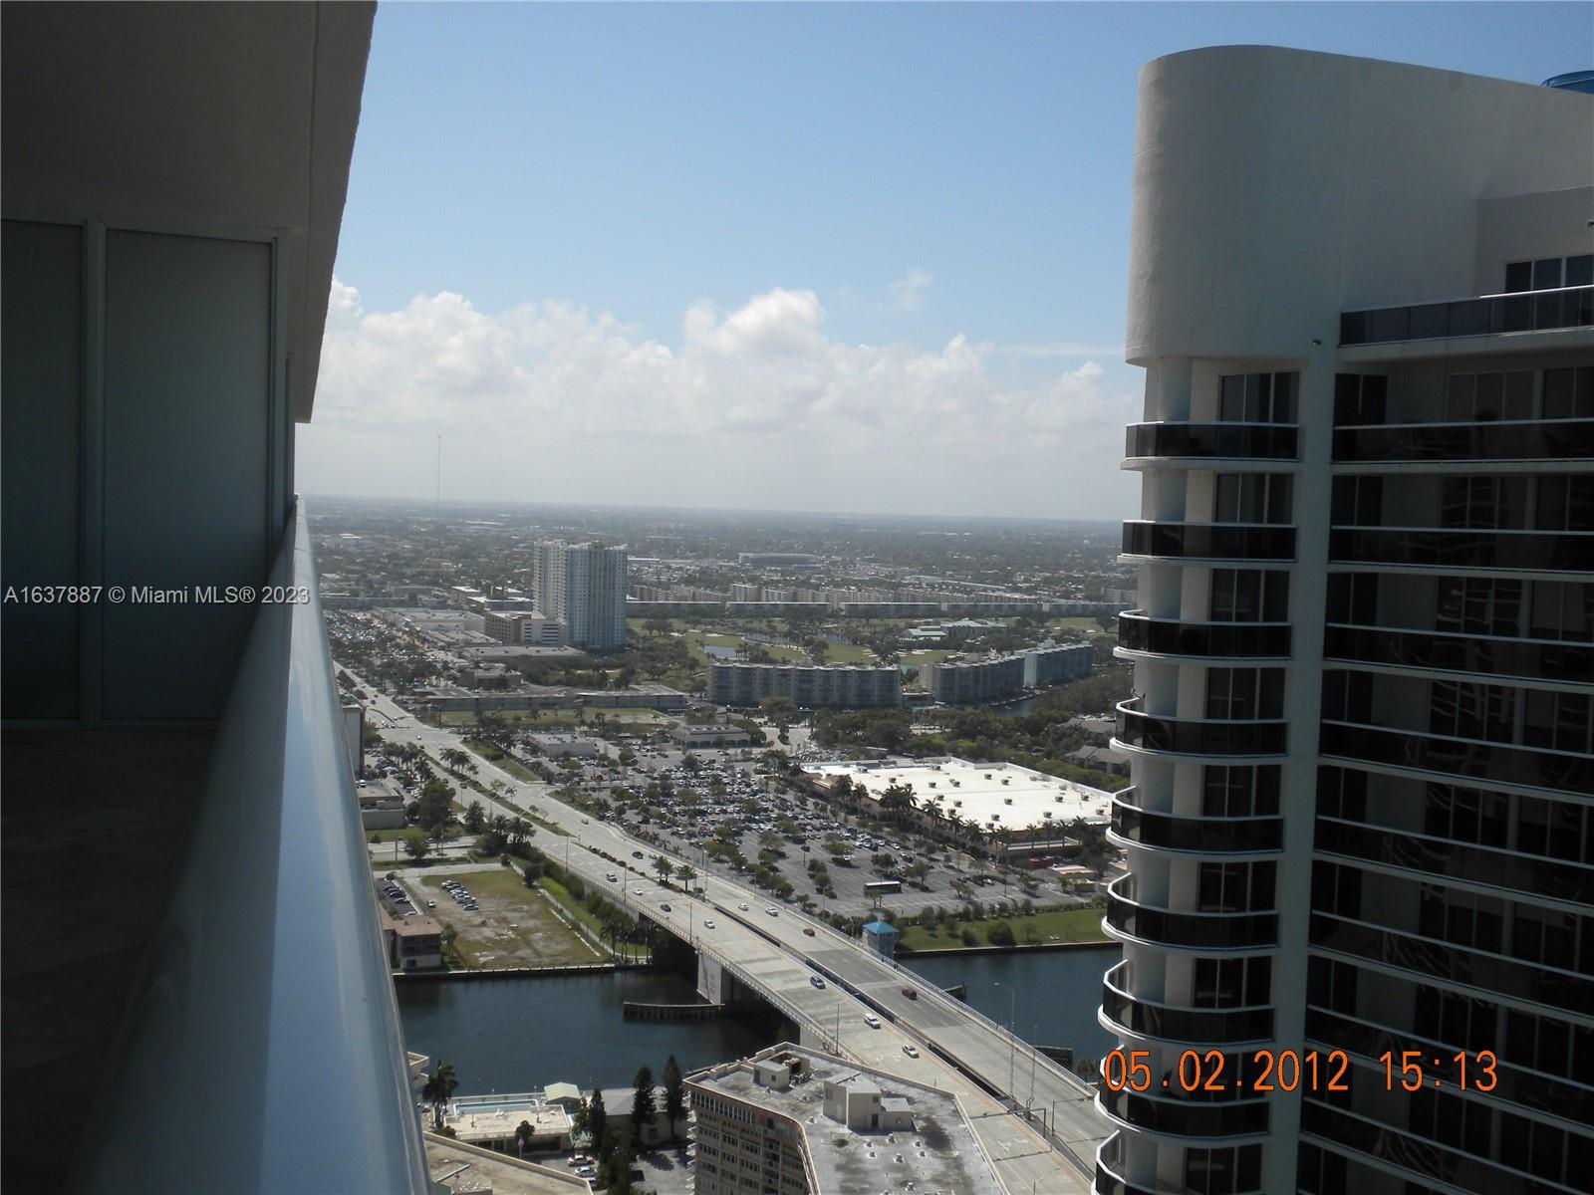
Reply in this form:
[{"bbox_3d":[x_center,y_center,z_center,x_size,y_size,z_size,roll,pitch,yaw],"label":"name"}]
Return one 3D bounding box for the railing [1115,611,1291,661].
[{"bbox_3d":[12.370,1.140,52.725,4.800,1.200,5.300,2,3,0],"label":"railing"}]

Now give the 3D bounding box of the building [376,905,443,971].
[{"bbox_3d":[-96.650,84.600,420.230,15.000,8.600,23.000,0,3,-21],"label":"building"}]

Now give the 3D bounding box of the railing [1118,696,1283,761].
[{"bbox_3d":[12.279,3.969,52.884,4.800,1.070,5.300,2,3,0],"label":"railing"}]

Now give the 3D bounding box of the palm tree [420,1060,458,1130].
[{"bbox_3d":[-67.129,93.675,320.635,6.800,12.800,6.800,2,3,0],"label":"palm tree"}]

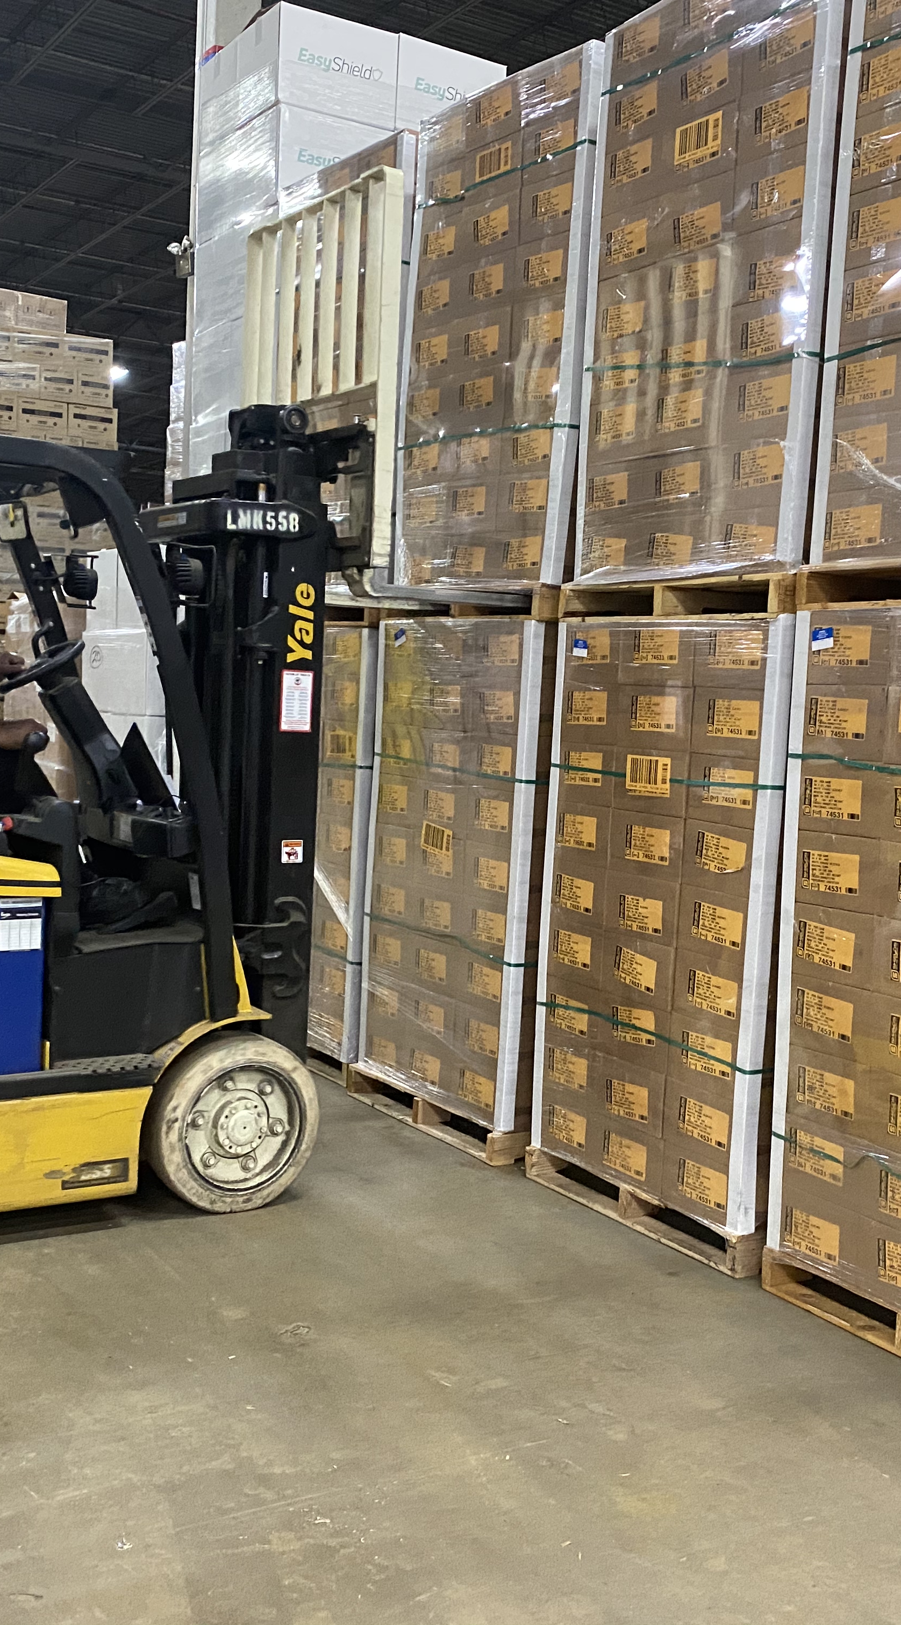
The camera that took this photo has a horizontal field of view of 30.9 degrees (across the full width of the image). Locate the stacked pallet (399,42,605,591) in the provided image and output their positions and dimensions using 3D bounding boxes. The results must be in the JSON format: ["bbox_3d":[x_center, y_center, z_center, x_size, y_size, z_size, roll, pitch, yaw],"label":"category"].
[{"bbox_3d":[0.629,-1.615,5.989,1.219,1.770,1.026,0,5,-34],"label":"stacked pallet"}]

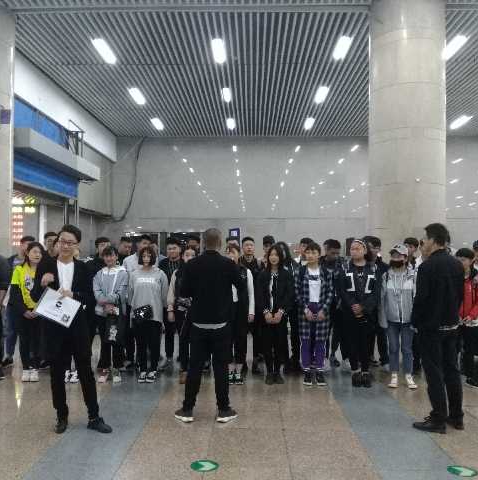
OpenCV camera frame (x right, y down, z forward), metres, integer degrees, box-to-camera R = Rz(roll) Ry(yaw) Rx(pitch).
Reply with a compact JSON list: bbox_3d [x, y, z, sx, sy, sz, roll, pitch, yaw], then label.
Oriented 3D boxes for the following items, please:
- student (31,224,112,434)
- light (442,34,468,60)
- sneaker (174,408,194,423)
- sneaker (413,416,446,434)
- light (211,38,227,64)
[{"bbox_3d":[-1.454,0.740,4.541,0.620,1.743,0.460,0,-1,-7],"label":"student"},{"bbox_3d":[4.727,-4.248,11.511,0.280,0.100,1.350,0,-1,1],"label":"light"},{"bbox_3d":[-0.497,1.565,4.722,0.105,0.110,0.280,1,-2,-27],"label":"sneaker"},{"bbox_3d":[1.636,1.565,4.428,0.285,0.115,0.105,-1,-2,24],"label":"sneaker"},{"bbox_3d":[-0.425,-4.077,11.175,0.270,0.090,1.270,0,-2,1],"label":"light"}]

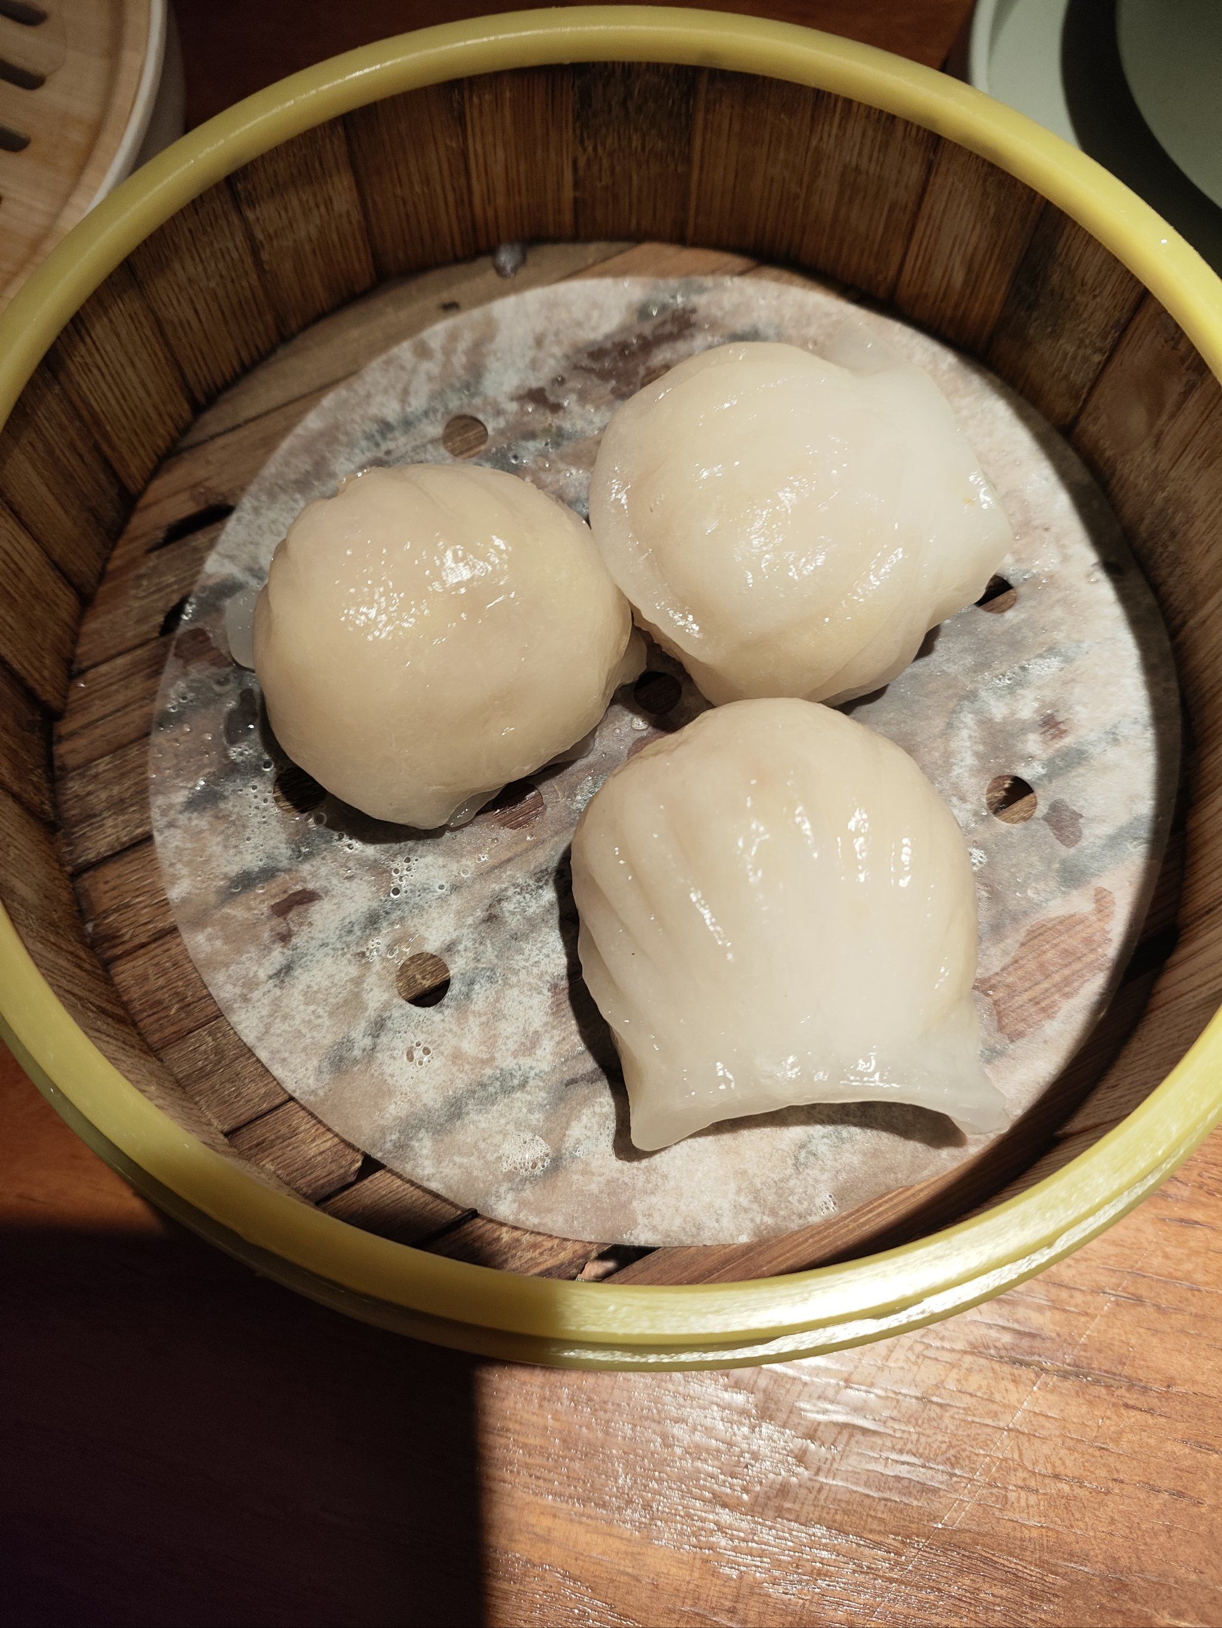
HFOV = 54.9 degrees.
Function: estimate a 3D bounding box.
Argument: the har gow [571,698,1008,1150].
[{"bbox_3d":[0.021,0.011,0.144,0.050,0.030,0.058,-4,73,-4],"label":"har gow"}]

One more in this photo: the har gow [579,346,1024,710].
[{"bbox_3d":[0.026,-0.043,0.162,0.059,0.030,0.057,-36,77,-12],"label":"har gow"}]

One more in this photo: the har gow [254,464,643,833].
[{"bbox_3d":[-0.022,-0.024,0.153,0.049,0.031,0.052,-7,73,-5],"label":"har gow"}]

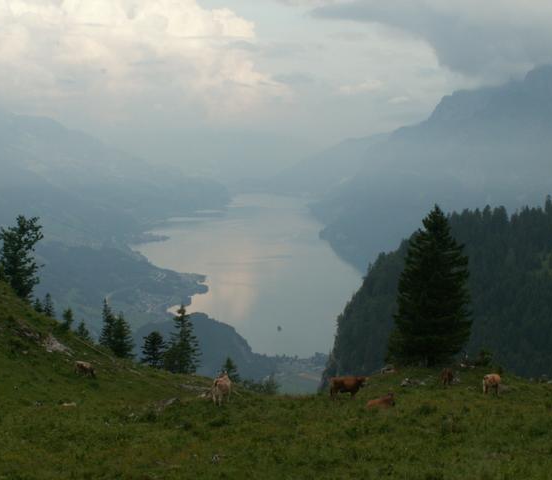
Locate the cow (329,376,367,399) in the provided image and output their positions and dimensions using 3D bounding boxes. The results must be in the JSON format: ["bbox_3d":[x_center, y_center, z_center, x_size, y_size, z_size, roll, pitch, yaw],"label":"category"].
[{"bbox_3d":[4.474,9.077,76.000,2.350,1.420,0.700,0,6,-5],"label":"cow"}]

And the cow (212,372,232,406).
[{"bbox_3d":[-2.710,7.573,63.000,0.720,1.650,2.150,2,6,15],"label":"cow"}]

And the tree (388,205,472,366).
[{"bbox_3d":[13.928,3.946,113.000,7.400,14.800,7.400,0,6,0],"label":"tree"}]

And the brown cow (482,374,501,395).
[{"bbox_3d":[14.097,9.439,81.000,0.680,1.350,2.000,4,7,35],"label":"brown cow"}]

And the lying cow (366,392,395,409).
[{"bbox_3d":[5.908,9.062,70.000,1.950,1.000,0.800,-4,7,-35],"label":"lying cow"}]

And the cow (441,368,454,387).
[{"bbox_3d":[12.768,10.222,92.000,0.680,1.350,2.000,-1,6,-10],"label":"cow"}]

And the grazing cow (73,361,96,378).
[{"bbox_3d":[-17.176,11.752,112.000,2.000,1.350,0.680,0,6,5],"label":"grazing cow"}]

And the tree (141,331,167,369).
[{"bbox_3d":[-12.837,11.575,130.000,2.800,4.300,2.800,0,6,0],"label":"tree"}]

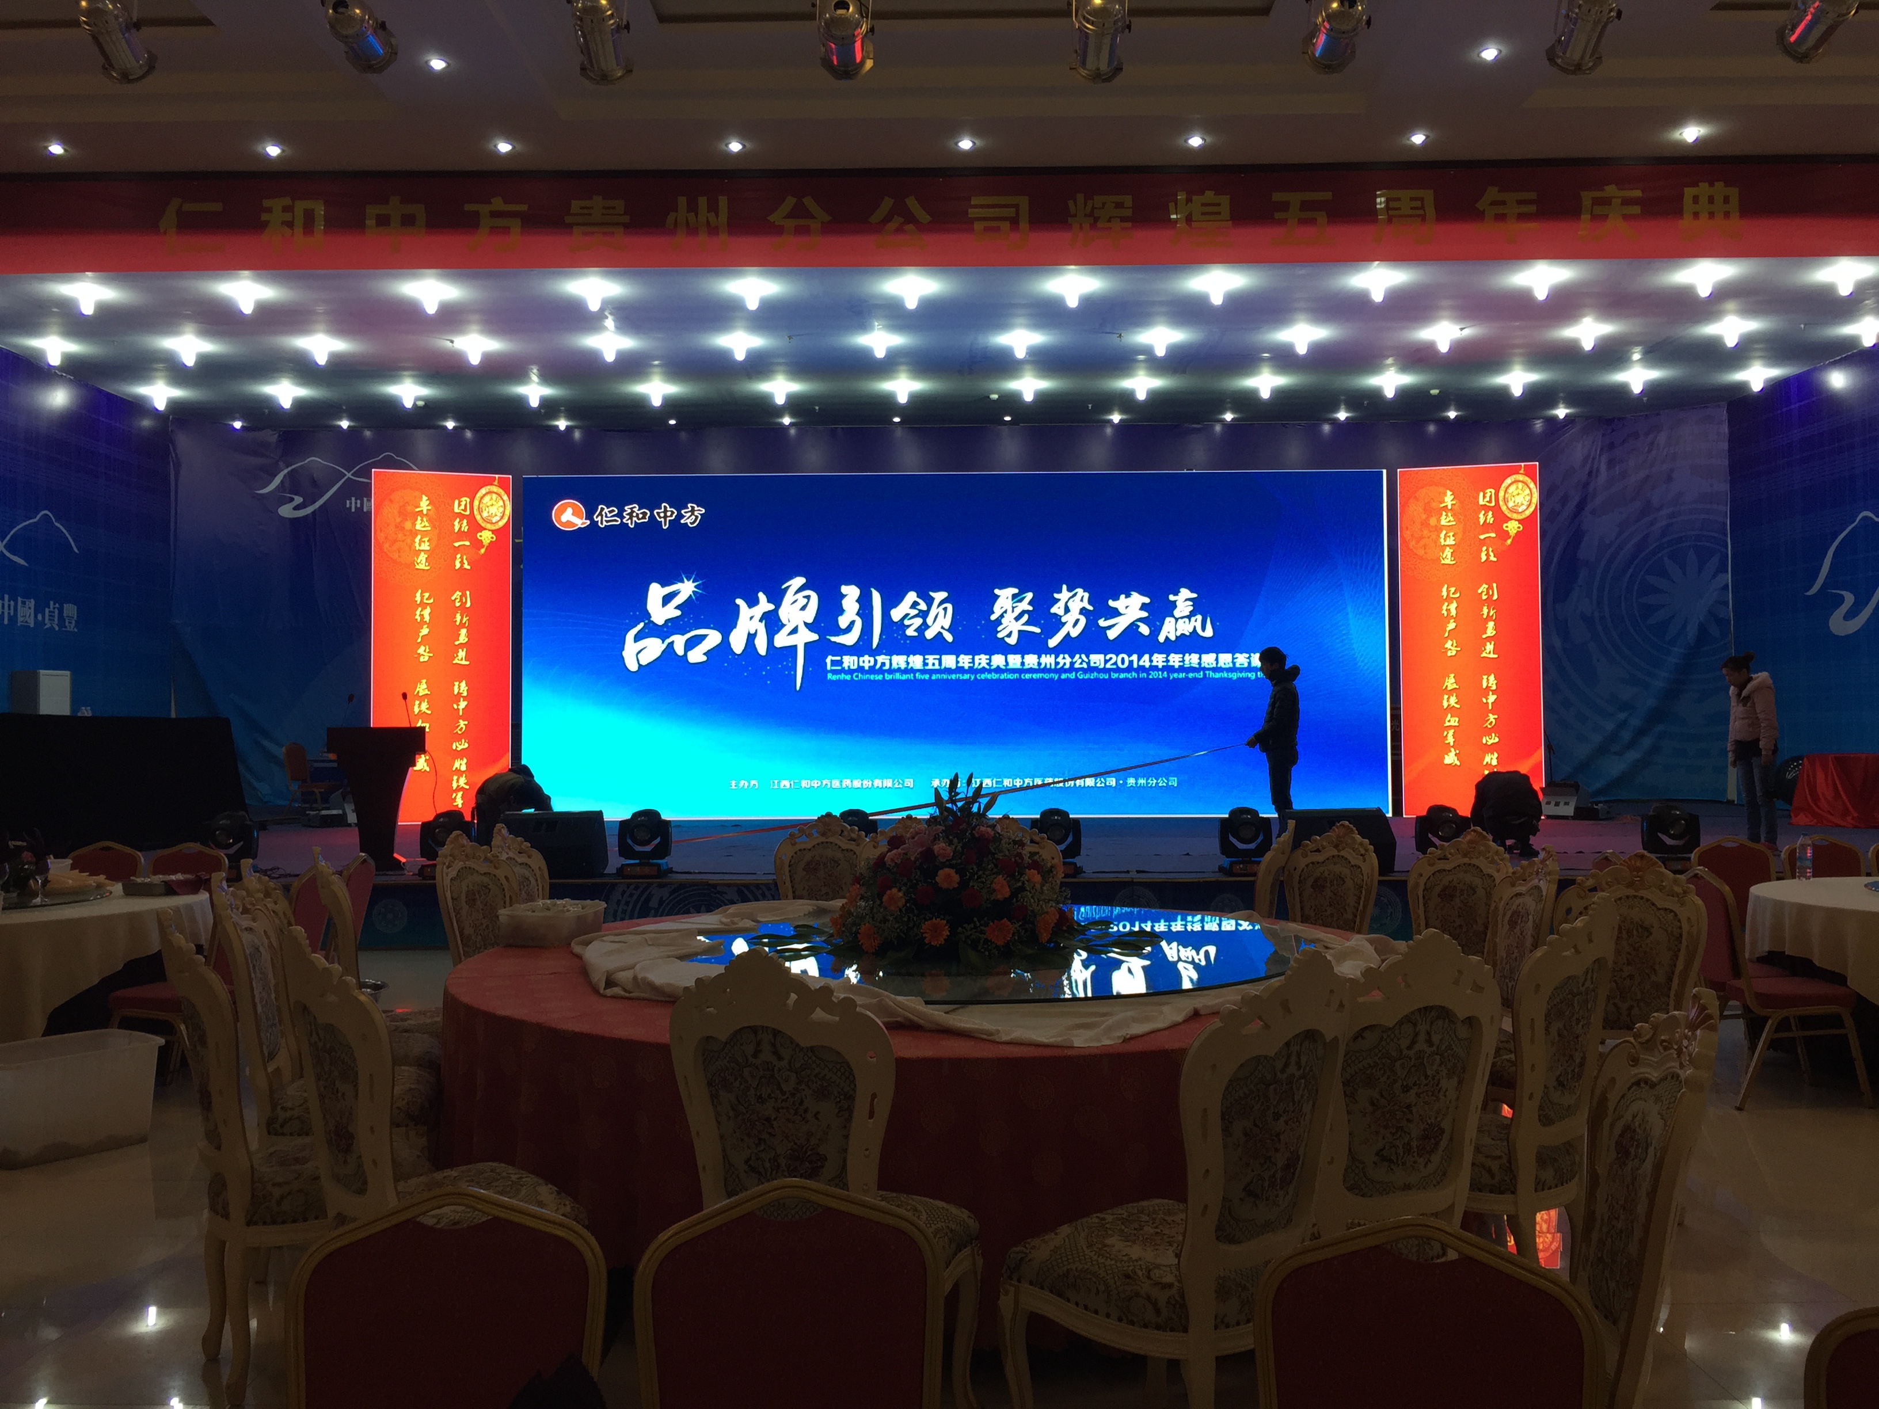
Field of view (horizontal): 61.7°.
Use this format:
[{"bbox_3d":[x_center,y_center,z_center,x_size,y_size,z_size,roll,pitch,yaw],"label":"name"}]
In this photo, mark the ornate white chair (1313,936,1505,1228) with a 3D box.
[{"bbox_3d":[1.010,1.069,3.860,0.500,1.100,0.580,0,-1,-27],"label":"ornate white chair"}]

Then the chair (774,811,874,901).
[{"bbox_3d":[-0.540,1.121,7.430,0.500,1.100,0.580,0,-1,-2],"label":"chair"}]

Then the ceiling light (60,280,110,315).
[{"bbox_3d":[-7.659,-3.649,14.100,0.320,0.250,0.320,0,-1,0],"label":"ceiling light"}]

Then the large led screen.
[{"bbox_3d":[0.178,-0.680,18.150,9.950,3.970,0.200,0,-1,0],"label":"large led screen"}]

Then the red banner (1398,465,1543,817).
[{"bbox_3d":[6.053,-0.714,17.930,1.500,3.970,0.150,-1,-1,18],"label":"red banner"}]

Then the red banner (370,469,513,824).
[{"bbox_3d":[-5.659,-0.651,17.900,1.500,3.970,0.150,0,-1,-18],"label":"red banner"}]

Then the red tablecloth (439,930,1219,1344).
[{"bbox_3d":[0.011,1.214,5.436,3.180,0.690,3.180,0,-1,0],"label":"red tablecloth"}]

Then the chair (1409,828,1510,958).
[{"bbox_3d":[2.180,1.095,6.750,0.500,1.100,0.580,-1,-1,42],"label":"chair"}]

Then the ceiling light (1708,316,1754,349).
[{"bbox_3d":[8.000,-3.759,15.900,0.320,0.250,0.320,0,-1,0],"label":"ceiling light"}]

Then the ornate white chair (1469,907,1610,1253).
[{"bbox_3d":[1.620,1.072,4.480,0.500,1.100,0.580,0,-1,-45],"label":"ornate white chair"}]

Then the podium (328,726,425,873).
[{"bbox_3d":[-4.340,0.729,12.150,0.700,1.110,0.480,0,-1,-6],"label":"podium"}]

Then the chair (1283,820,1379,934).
[{"bbox_3d":[1.700,1.102,7.090,0.500,1.100,0.580,-1,-1,38],"label":"chair"}]

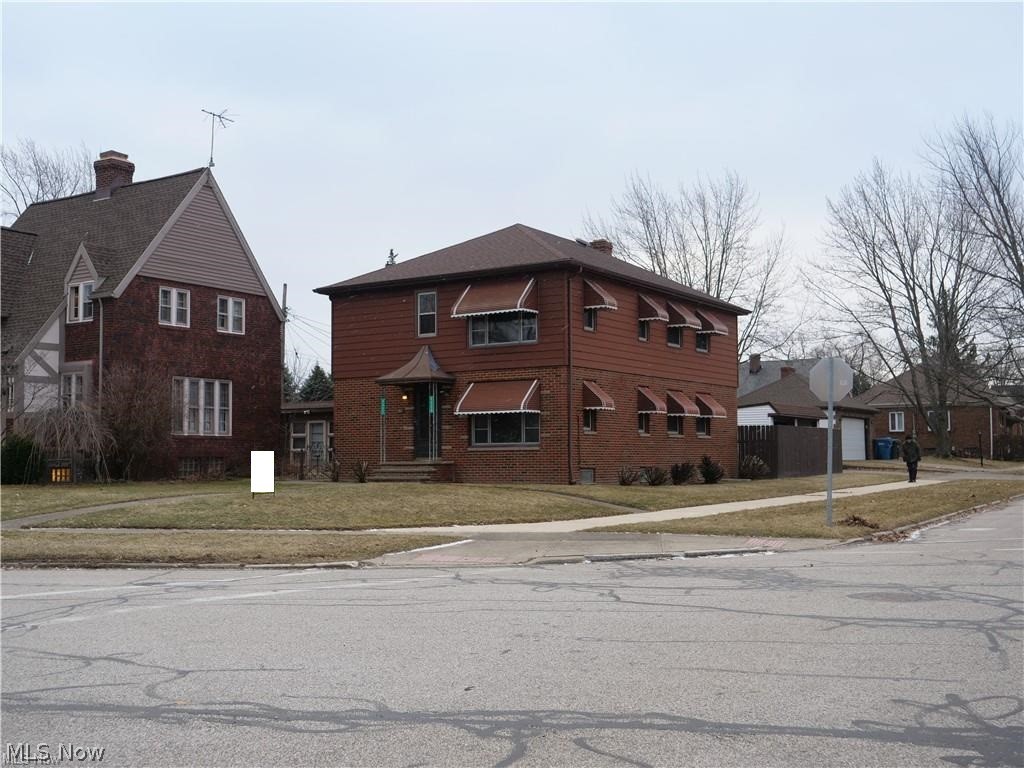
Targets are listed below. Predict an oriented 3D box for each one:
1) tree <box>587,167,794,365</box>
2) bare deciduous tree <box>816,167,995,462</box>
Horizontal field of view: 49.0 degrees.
[{"bbox_3d":[10.401,-3.841,66.472,12.300,17.600,11.500,-2,-4,32],"label":"tree"},{"bbox_3d":[20.897,-4.031,59.531,9.900,15.825,9.900,-2,-4,32],"label":"bare deciduous tree"}]

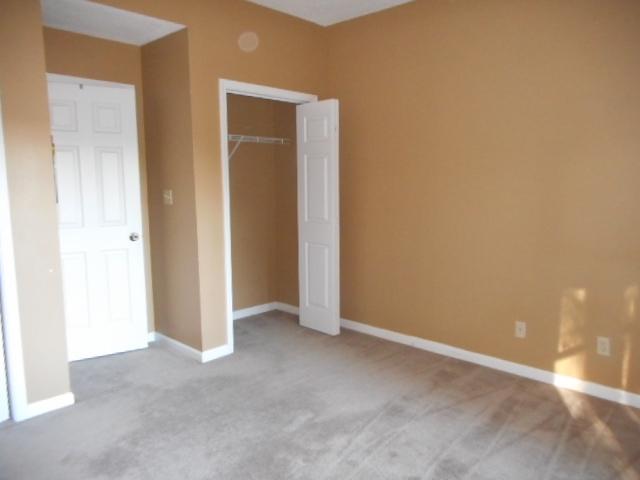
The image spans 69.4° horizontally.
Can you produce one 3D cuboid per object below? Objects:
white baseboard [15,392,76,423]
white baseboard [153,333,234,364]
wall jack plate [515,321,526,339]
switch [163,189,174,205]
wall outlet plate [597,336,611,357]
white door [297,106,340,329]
[{"bbox_3d":[-1.638,0.990,2.761,0.018,0.088,0.310,6,10,43],"label":"white baseboard"},{"bbox_3d":[-1.062,0.851,3.859,0.738,0.088,0.294,6,10,43],"label":"white baseboard"},{"bbox_3d":[1.391,0.625,3.205,0.070,0.114,0.008,6,10,43],"label":"wall jack plate"},{"bbox_3d":[-1.199,-0.334,3.637,0.115,0.115,0.010,6,10,43],"label":"switch"},{"bbox_3d":[1.758,0.663,2.865,0.070,0.114,0.008,6,10,43],"label":"wall outlet plate"},{"bbox_3d":[-0.010,-0.181,4.142,0.432,2.030,0.080,6,10,43],"label":"white door"}]

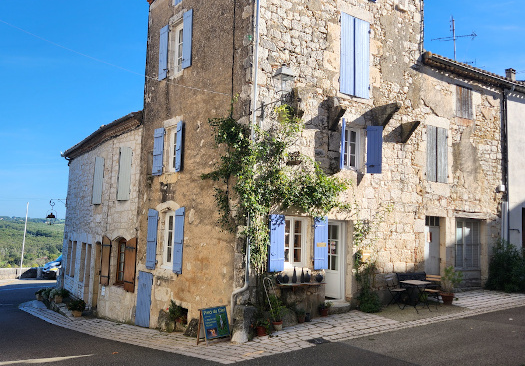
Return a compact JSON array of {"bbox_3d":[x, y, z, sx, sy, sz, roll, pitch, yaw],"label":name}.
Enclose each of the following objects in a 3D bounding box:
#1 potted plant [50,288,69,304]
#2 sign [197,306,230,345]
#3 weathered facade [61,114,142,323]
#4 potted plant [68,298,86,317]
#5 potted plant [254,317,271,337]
[{"bbox_3d":[-8.337,4.593,19.142,0.580,0.600,0.580,2,-4,0],"label":"potted plant"},{"bbox_3d":[-1.040,3.083,10.225,0.400,0.800,0.750,-2,-5,42],"label":"sign"},{"bbox_3d":[-6.276,1.473,18.840,1.400,7.100,9.000,5,-5,-37],"label":"weathered facade"},{"bbox_3d":[-6.738,4.530,16.988,0.560,0.680,0.560,2,-4,0],"label":"potted plant"},{"bbox_3d":[-0.005,3.154,10.239,0.340,0.420,0.340,2,-4,0],"label":"potted plant"}]

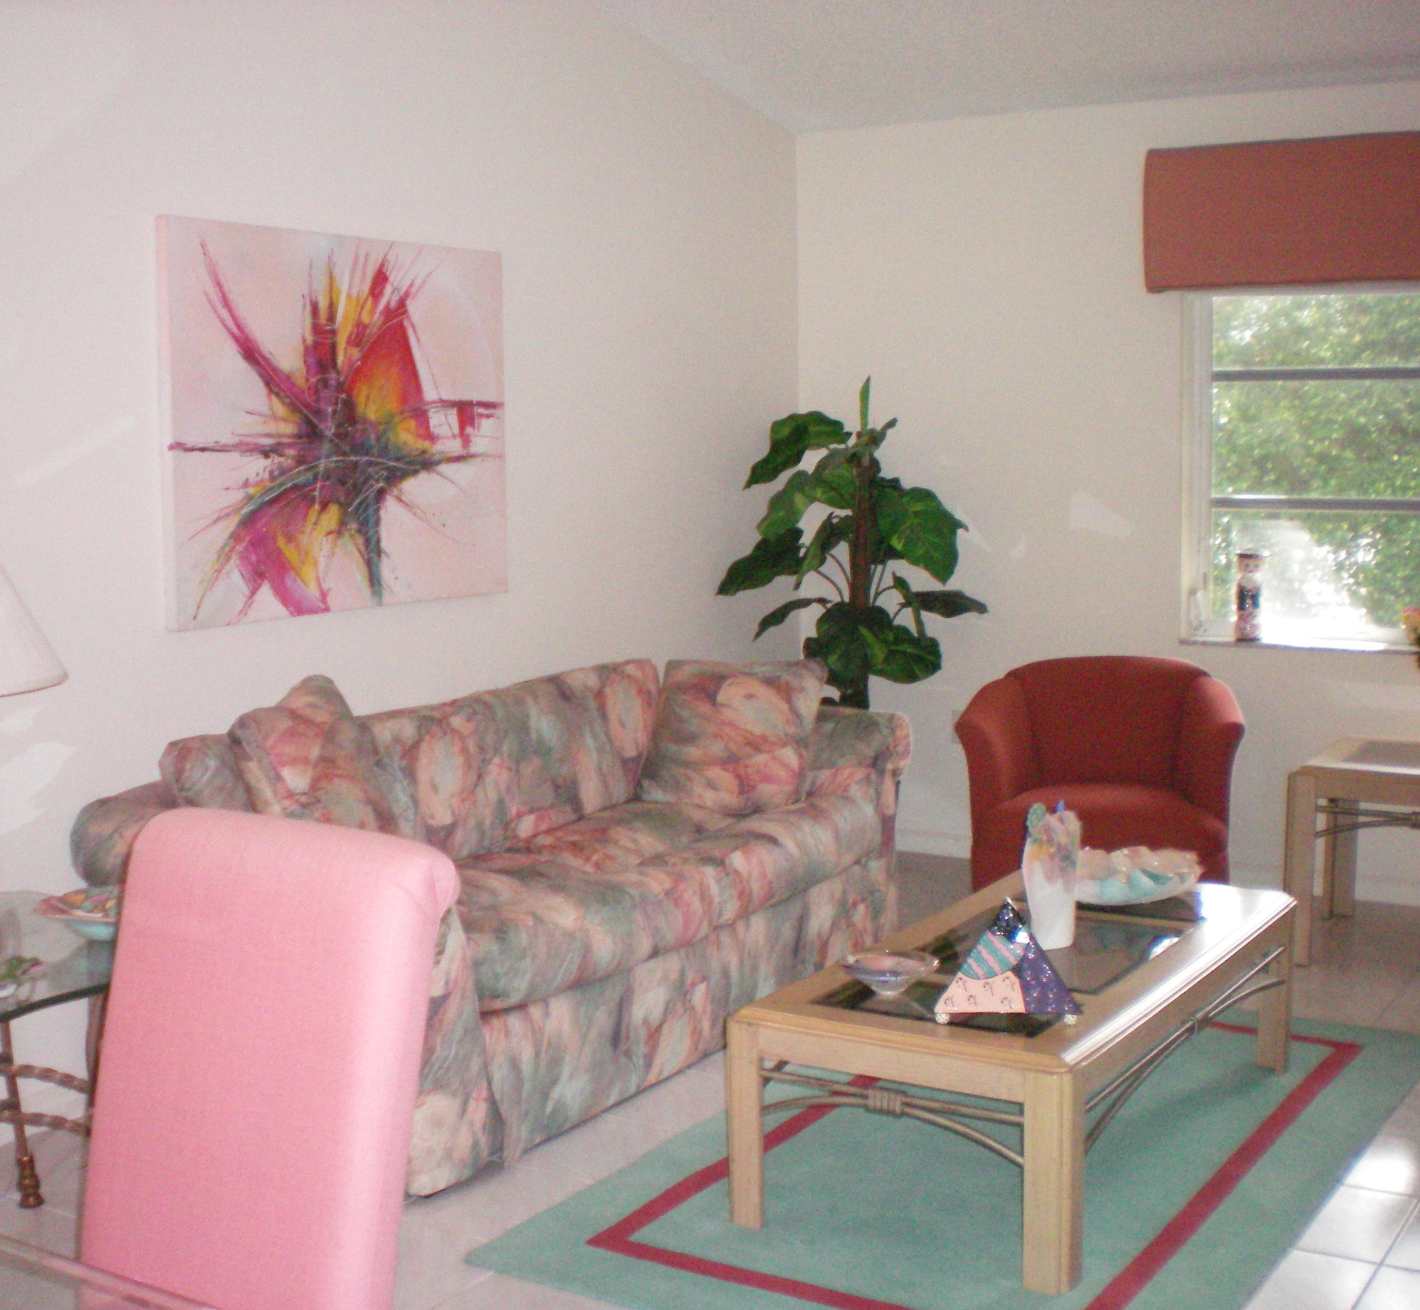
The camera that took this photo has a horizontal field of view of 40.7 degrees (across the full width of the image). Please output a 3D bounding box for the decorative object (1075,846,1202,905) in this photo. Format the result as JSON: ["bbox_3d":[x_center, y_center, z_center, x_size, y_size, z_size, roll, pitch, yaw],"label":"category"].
[{"bbox_3d":[0.939,0.514,4.393,0.360,0.080,0.300,0,6,12],"label":"decorative object"}]

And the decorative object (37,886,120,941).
[{"bbox_3d":[-1.132,0.491,3.648,0.280,0.065,0.230,-3,6,-15],"label":"decorative object"}]

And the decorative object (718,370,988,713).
[{"bbox_3d":[0.473,-0.041,6.011,0.840,1.640,0.780,-1,6,5],"label":"decorative object"}]

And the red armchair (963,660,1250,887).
[{"bbox_3d":[1.125,0.435,5.456,0.780,0.777,0.750,1,6,17],"label":"red armchair"}]

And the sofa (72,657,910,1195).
[{"bbox_3d":[-0.383,0.510,4.709,0.917,0.840,2.226,2,7,31],"label":"sofa"}]

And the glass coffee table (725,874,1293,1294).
[{"bbox_3d":[0.683,0.796,3.955,0.679,0.382,1.407,2,7,31],"label":"glass coffee table"}]

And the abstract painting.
[{"bbox_3d":[-0.886,-0.570,4.767,0.040,0.924,1.211,2,7,31],"label":"abstract painting"}]

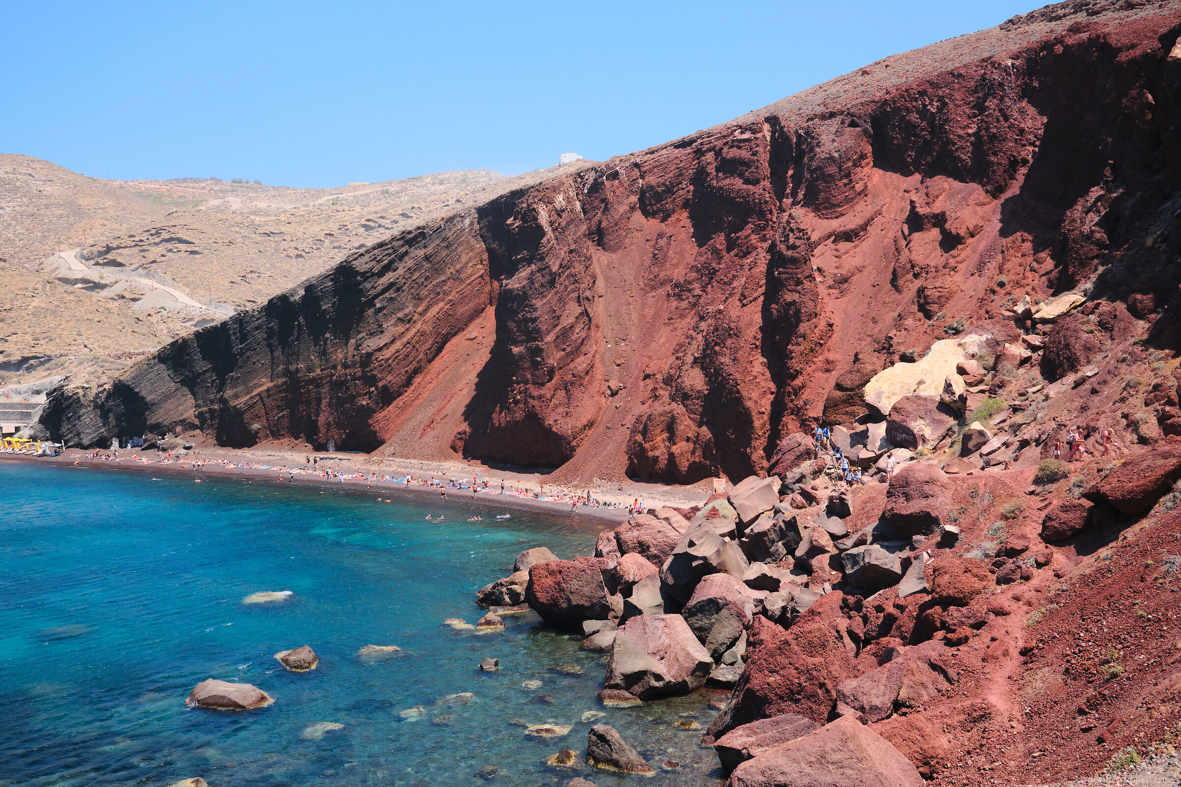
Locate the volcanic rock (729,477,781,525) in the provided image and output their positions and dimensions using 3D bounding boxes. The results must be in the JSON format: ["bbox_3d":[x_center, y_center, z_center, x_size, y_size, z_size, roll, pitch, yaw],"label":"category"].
[{"bbox_3d":[11.407,7.413,79.500,3.500,3.200,3.300,0,-1,8],"label":"volcanic rock"}]

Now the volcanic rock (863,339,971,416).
[{"bbox_3d":[21.622,-1.069,76.000,7.000,4.870,5.000,0,0,16],"label":"volcanic rock"}]

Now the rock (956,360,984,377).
[{"bbox_3d":[26.463,-1.768,80.000,1.900,1.200,1.500,0,-1,18],"label":"rock"}]

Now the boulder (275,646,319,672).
[{"bbox_3d":[-13.485,12.136,52.600,1.950,1.080,1.500,0,0,-14],"label":"boulder"}]

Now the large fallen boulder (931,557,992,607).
[{"bbox_3d":[15.469,7.911,48.000,2.460,1.930,2.200,0,0,18],"label":"large fallen boulder"}]

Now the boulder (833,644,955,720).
[{"bbox_3d":[10.824,10.317,41.000,4.100,2.300,3.200,0,1,15],"label":"boulder"}]

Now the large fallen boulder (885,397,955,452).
[{"bbox_3d":[21.871,1.955,76.000,4.500,3.400,4.000,0,-1,16],"label":"large fallen boulder"}]

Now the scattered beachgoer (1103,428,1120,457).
[{"bbox_3d":[26.017,2.473,57.500,0.850,1.470,0.500,0,1,16],"label":"scattered beachgoer"}]

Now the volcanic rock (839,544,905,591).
[{"bbox_3d":[12.501,7.749,51.000,2.850,2.050,2.300,0,0,14],"label":"volcanic rock"}]

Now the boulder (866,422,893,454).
[{"bbox_3d":[19.589,3.073,78.000,2.000,2.100,1.800,0,1,14],"label":"boulder"}]

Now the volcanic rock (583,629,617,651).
[{"bbox_3d":[0.525,12.215,56.800,1.700,1.100,1.400,0,0,1],"label":"volcanic rock"}]

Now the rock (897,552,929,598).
[{"bbox_3d":[13.904,7.820,49.500,1.330,1.870,1.400,0,0,16],"label":"rock"}]

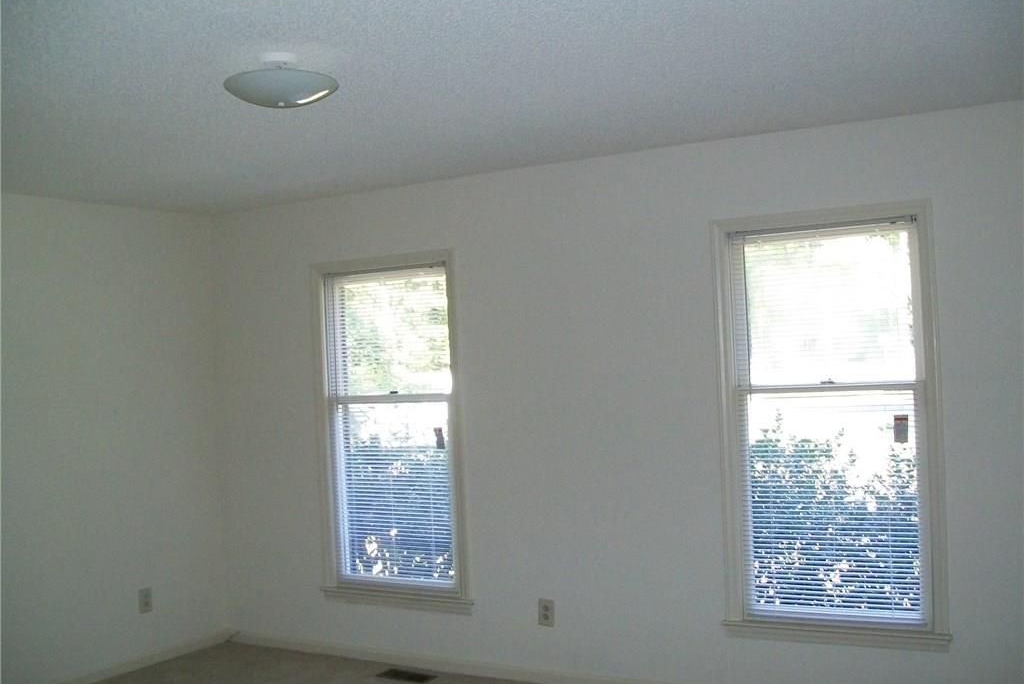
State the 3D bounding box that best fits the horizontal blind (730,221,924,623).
[{"bbox_3d":[1.285,0.329,4.331,0.770,1.635,0.040,-3,-1,30],"label":"horizontal blind"}]

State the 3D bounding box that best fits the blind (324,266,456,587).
[{"bbox_3d":[-0.630,0.430,5.447,0.760,1.630,0.040,-3,-1,30],"label":"blind"}]

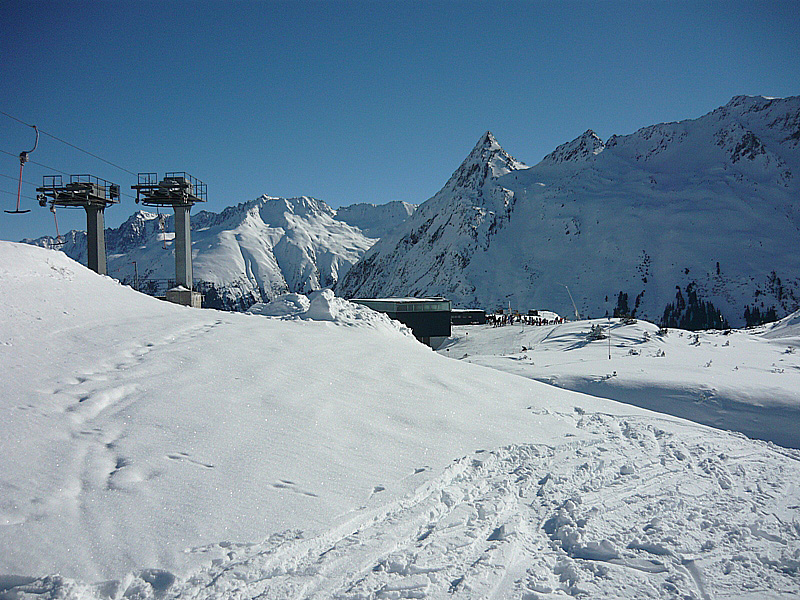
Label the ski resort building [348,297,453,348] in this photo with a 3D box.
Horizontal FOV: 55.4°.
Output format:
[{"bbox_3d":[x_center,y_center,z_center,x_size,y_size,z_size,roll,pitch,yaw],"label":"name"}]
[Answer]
[{"bbox_3d":[-0.300,3.550,125.000,16.500,7.400,11.000,0,3,-5],"label":"ski resort building"}]

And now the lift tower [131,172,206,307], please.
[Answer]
[{"bbox_3d":[-14.900,-3.830,49.500,3.500,8.500,4.600,0,3,-1],"label":"lift tower"}]

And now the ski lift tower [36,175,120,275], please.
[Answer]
[{"bbox_3d":[-20.800,-3.950,49.500,3.500,8.100,4.600,0,3,-1],"label":"ski lift tower"}]

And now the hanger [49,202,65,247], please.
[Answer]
[{"bbox_3d":[-21.300,-4.700,47.500,1.100,2.900,0.350,-6,3,-3],"label":"hanger"}]

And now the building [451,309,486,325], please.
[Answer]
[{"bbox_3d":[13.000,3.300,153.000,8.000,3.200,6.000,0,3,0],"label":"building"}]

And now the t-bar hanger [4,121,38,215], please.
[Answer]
[{"bbox_3d":[-15.100,-5.200,30.500,1.200,3.600,0.380,0,3,-3],"label":"t-bar hanger"}]

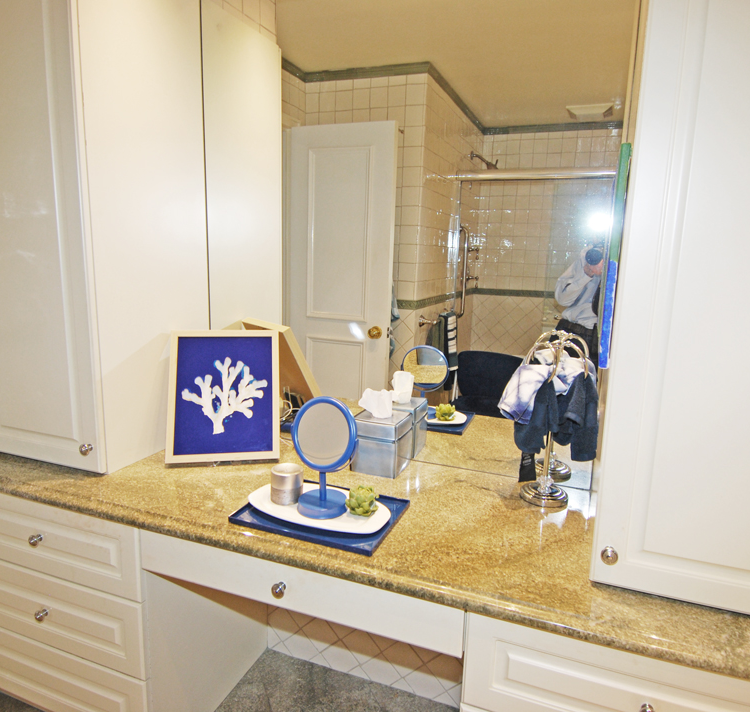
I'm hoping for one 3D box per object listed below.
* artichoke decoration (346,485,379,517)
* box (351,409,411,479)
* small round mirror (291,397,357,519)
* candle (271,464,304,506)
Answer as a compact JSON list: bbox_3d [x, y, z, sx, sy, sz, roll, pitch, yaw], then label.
[{"bbox_3d":[-0.029,0.335,1.240,0.077,0.064,0.077,1,10,0],"label":"artichoke decoration"},{"bbox_3d":[0.020,0.253,1.559,0.134,0.152,0.137,5,11,23],"label":"box"},{"bbox_3d":[-0.122,0.230,1.244,0.180,0.267,0.120,6,11,27],"label":"small round mirror"},{"bbox_3d":[-0.214,0.313,1.306,0.077,0.076,0.077,1,10,0],"label":"candle"}]

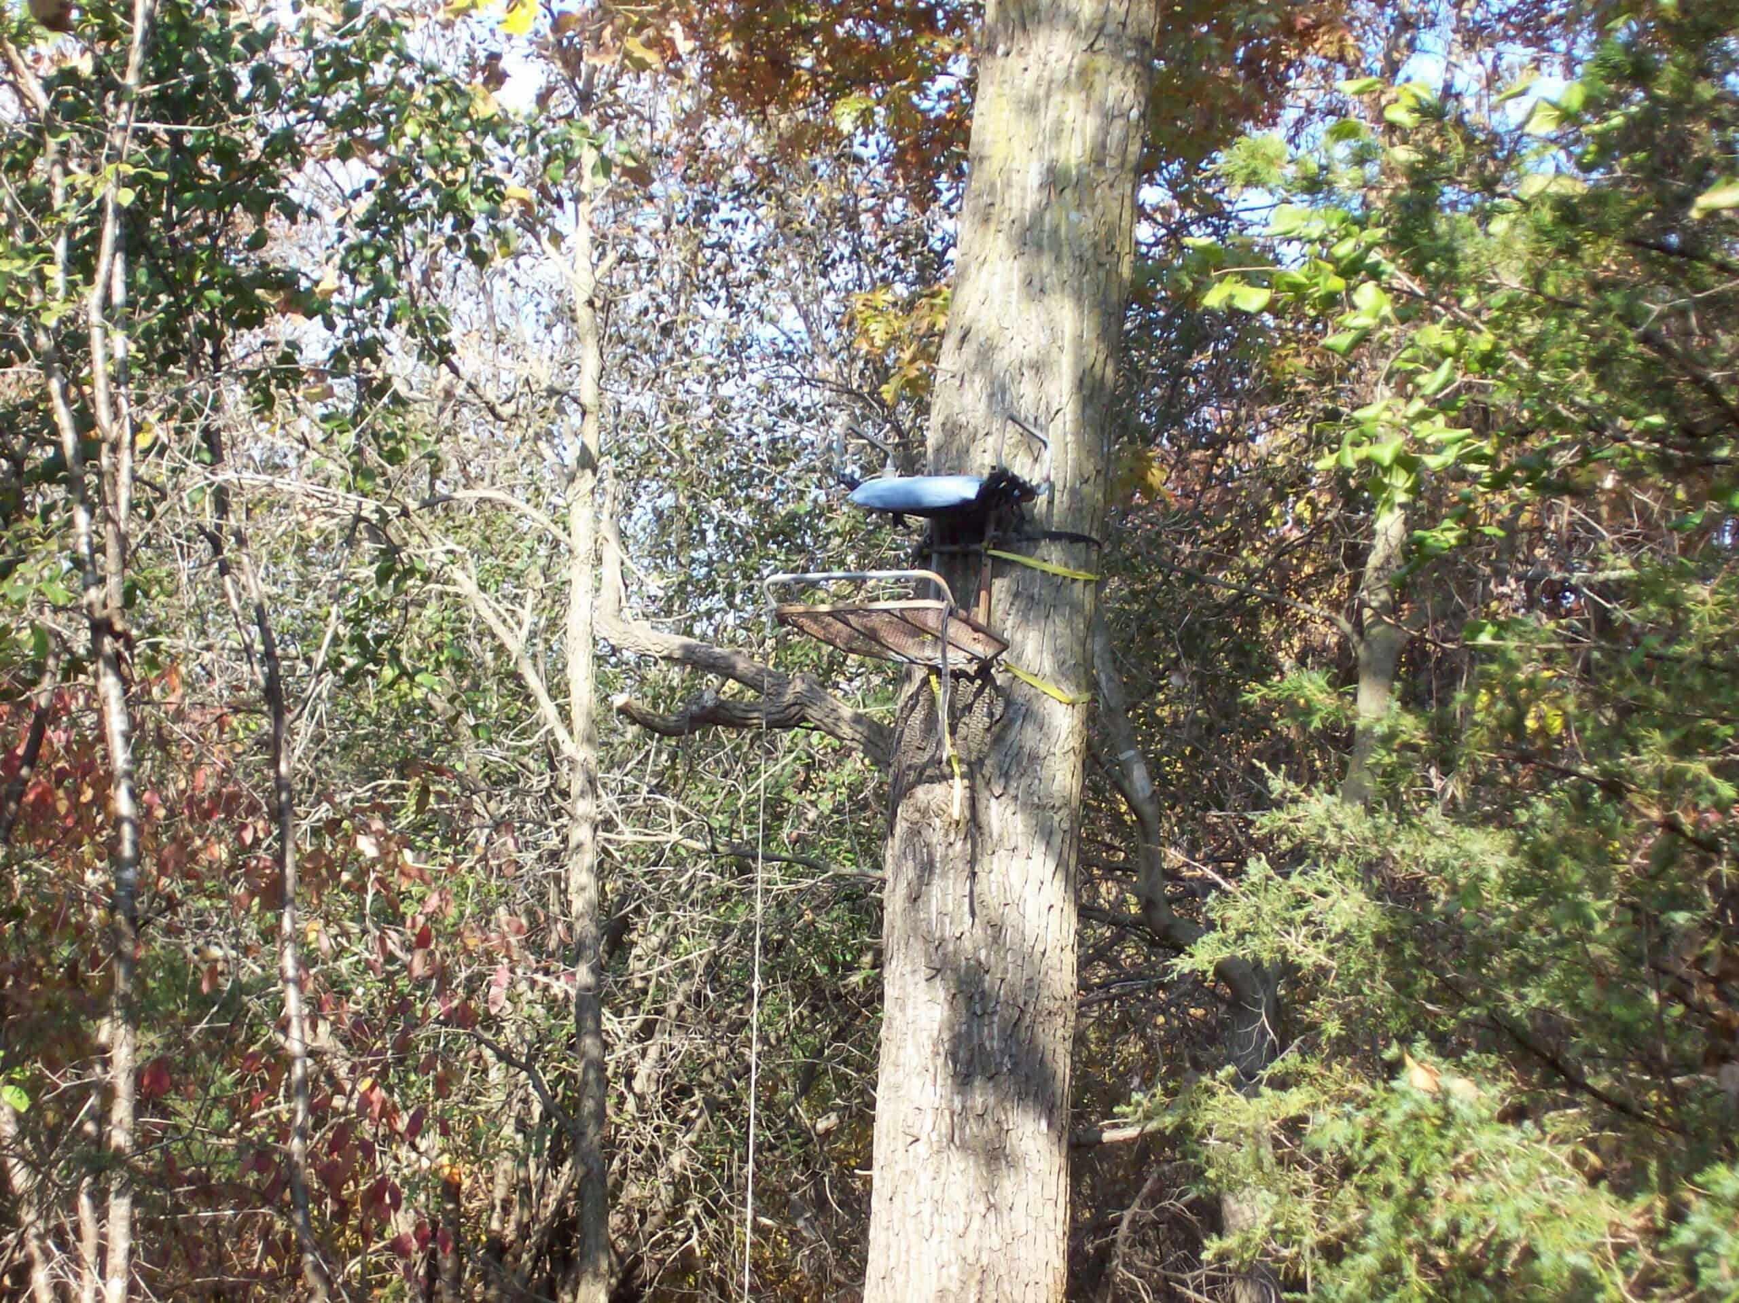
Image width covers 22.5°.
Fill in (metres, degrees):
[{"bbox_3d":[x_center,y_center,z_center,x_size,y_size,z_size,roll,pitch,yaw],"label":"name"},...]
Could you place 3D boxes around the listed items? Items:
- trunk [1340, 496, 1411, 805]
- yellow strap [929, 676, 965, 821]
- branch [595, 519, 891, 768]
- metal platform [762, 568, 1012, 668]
[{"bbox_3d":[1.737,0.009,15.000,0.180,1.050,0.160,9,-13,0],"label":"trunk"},{"bbox_3d":[0.238,0.287,13.300,0.090,0.440,0.070,-2,-12,22],"label":"yellow strap"},{"bbox_3d":[-0.390,-0.025,13.500,0.880,0.710,0.450,3,-11,0],"label":"branch"},{"bbox_3d":[0.100,-0.077,13.084,0.560,0.150,0.780,-2,-12,22],"label":"metal platform"}]

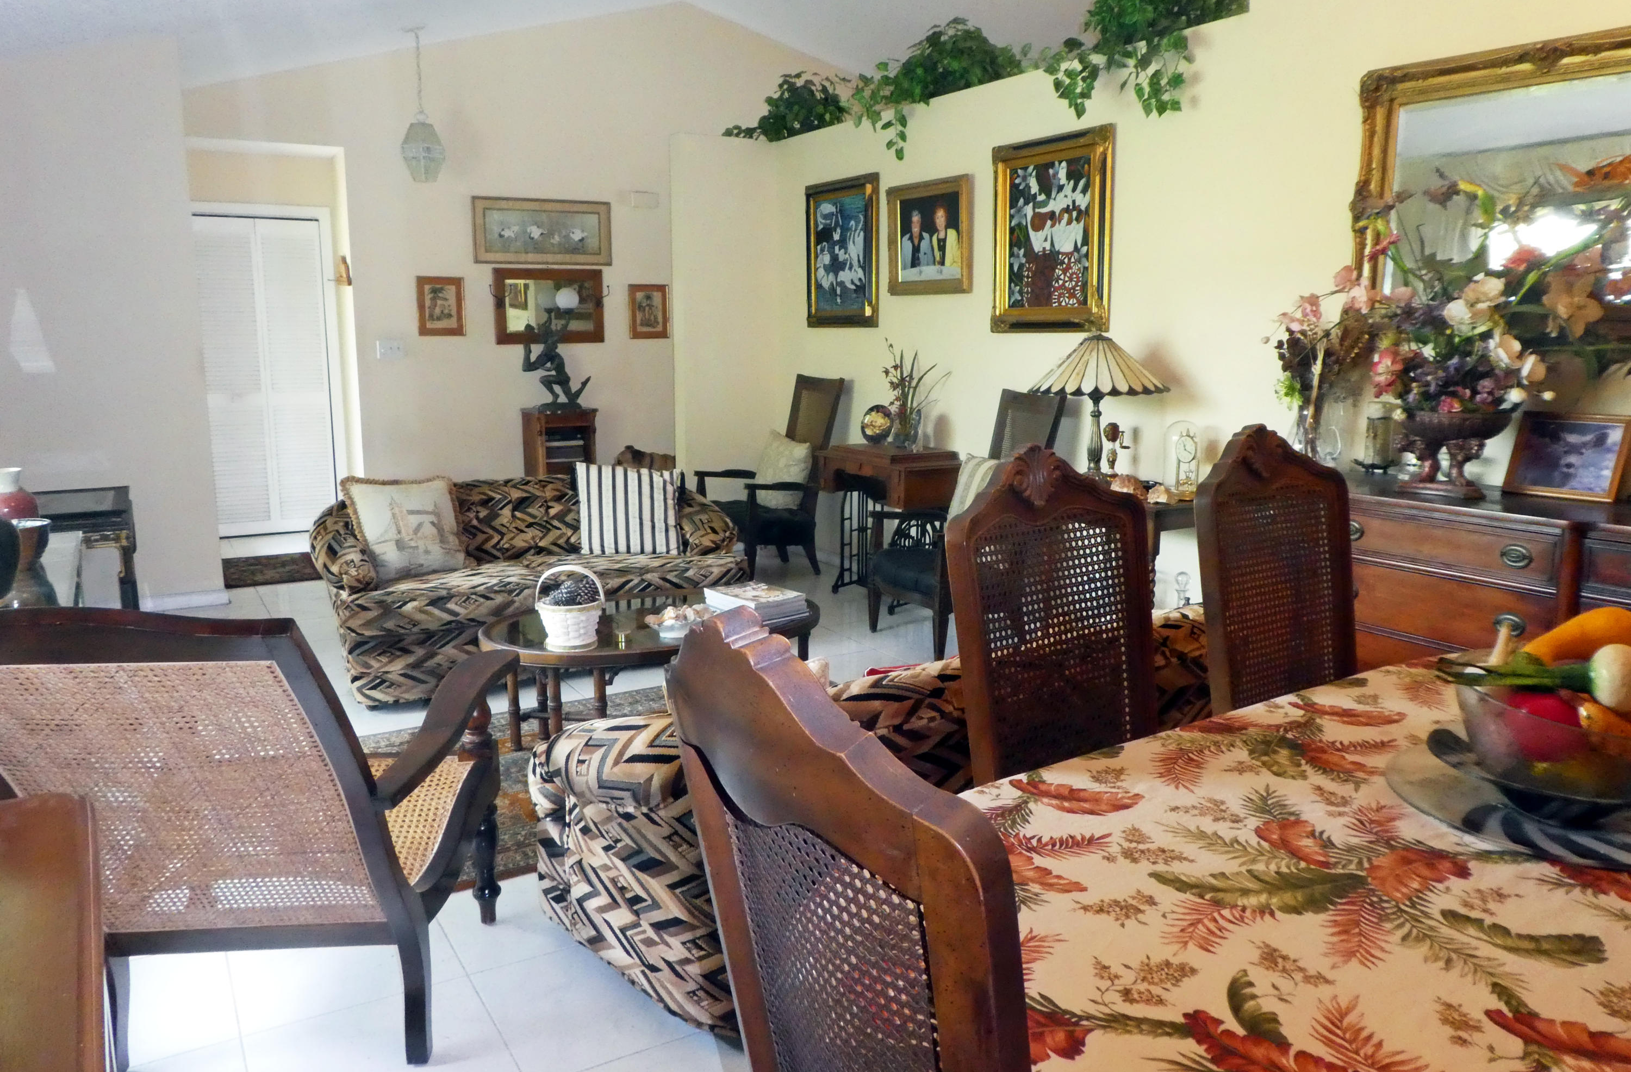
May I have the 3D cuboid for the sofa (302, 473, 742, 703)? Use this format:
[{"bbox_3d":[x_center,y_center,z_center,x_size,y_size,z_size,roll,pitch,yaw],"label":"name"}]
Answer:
[{"bbox_3d":[-1.176,0.140,4.806,1.696,0.709,0.820,-6,12,-31],"label":"sofa"}]

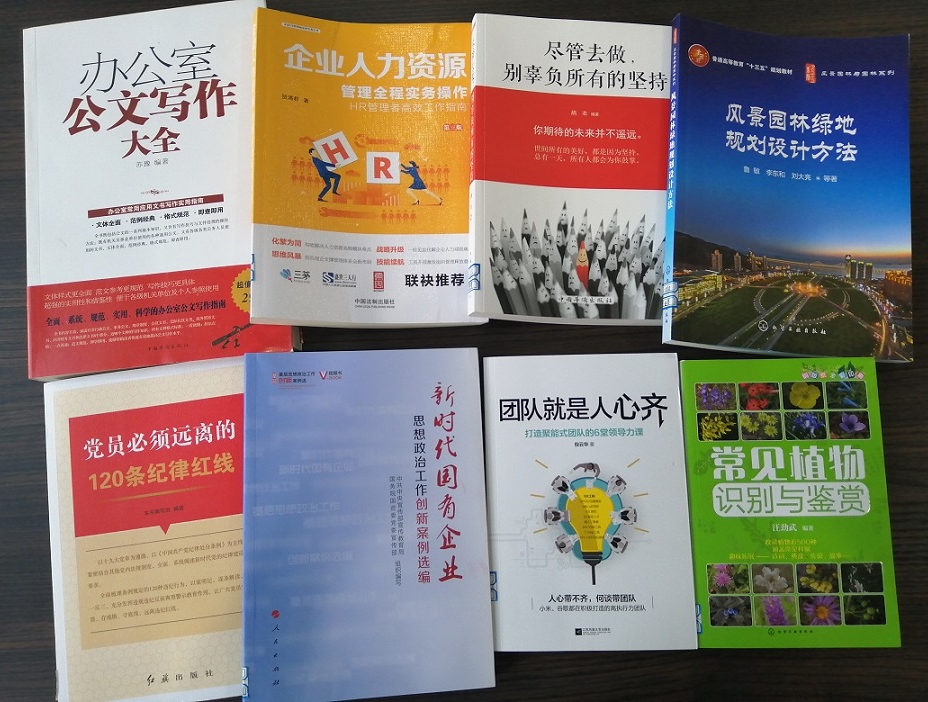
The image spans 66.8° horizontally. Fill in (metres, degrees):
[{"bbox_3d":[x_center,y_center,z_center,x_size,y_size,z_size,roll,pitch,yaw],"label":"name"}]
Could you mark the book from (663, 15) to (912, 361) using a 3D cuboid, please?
[{"bbox_3d":[0.253,-0.128,0.549,0.185,0.022,0.260,4,83,-2],"label":"book"}]

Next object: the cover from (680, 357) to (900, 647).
[{"bbox_3d":[0.240,0.111,0.525,0.145,0.012,0.209,-1,82,1],"label":"cover"}]

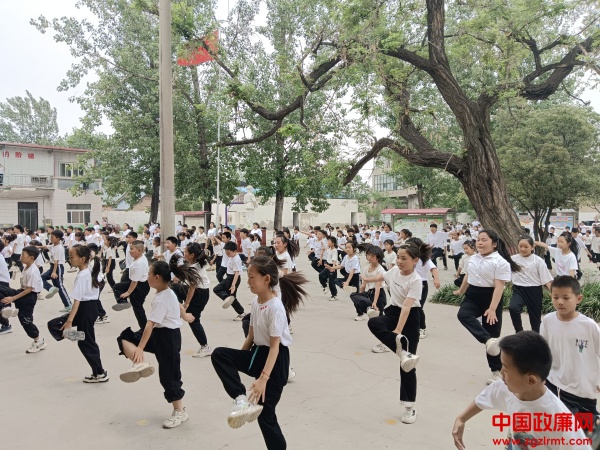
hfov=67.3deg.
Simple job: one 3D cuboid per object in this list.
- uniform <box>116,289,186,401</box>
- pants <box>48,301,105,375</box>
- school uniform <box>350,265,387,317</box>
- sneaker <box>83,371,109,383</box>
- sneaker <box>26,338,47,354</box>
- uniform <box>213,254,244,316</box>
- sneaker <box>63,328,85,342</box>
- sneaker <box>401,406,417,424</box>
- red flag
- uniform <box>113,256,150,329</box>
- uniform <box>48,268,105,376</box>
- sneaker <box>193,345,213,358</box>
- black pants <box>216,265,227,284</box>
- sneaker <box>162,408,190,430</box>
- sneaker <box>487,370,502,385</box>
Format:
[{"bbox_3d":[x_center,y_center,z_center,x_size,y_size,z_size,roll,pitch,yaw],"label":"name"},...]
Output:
[{"bbox_3d":[-1.134,0.914,3.420,0.470,0.870,0.400,-1,2,-23],"label":"uniform"},{"bbox_3d":[-2.160,1.110,4.380,0.500,0.720,0.380,0,0,-28],"label":"pants"},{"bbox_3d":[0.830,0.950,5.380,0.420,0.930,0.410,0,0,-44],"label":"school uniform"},{"bbox_3d":[-1.965,1.458,4.330,0.235,0.095,0.090,0,2,-8],"label":"sneaker"},{"bbox_3d":[-3.078,1.421,5.270,0.230,0.105,0.090,-16,12,-41],"label":"sneaker"},{"bbox_3d":[-1.087,0.904,6.850,0.460,0.930,0.360,0,0,-30],"label":"uniform"},{"bbox_3d":[-2.120,1.018,4.220,0.220,0.090,0.100,11,12,-41],"label":"sneaker"},{"bbox_3d":[0.863,1.480,3.570,0.090,0.100,0.240,0,0,25],"label":"sneaker"},{"bbox_3d":[-4.187,-7.265,18.500,1.700,1.400,0.350,0,2,-12],"label":"red flag"},{"bbox_3d":[-1.974,0.849,5.280,0.420,0.970,0.400,-1,2,-23],"label":"uniform"},{"bbox_3d":[-2.049,0.898,4.150,0.480,1.000,0.360,0,0,-30],"label":"uniform"},{"bbox_3d":[-1.137,1.475,5.280,0.240,0.110,0.095,0,0,-31],"label":"sneaker"},{"bbox_3d":[-1.409,1.004,8.300,0.360,0.630,0.290,0,0,-30],"label":"black pants"},{"bbox_3d":[-0.909,1.413,3.290,0.090,0.105,0.235,0,0,37],"label":"sneaker"},{"bbox_3d":[1.899,1.475,4.400,0.245,0.110,0.095,0,0,-37],"label":"sneaker"}]

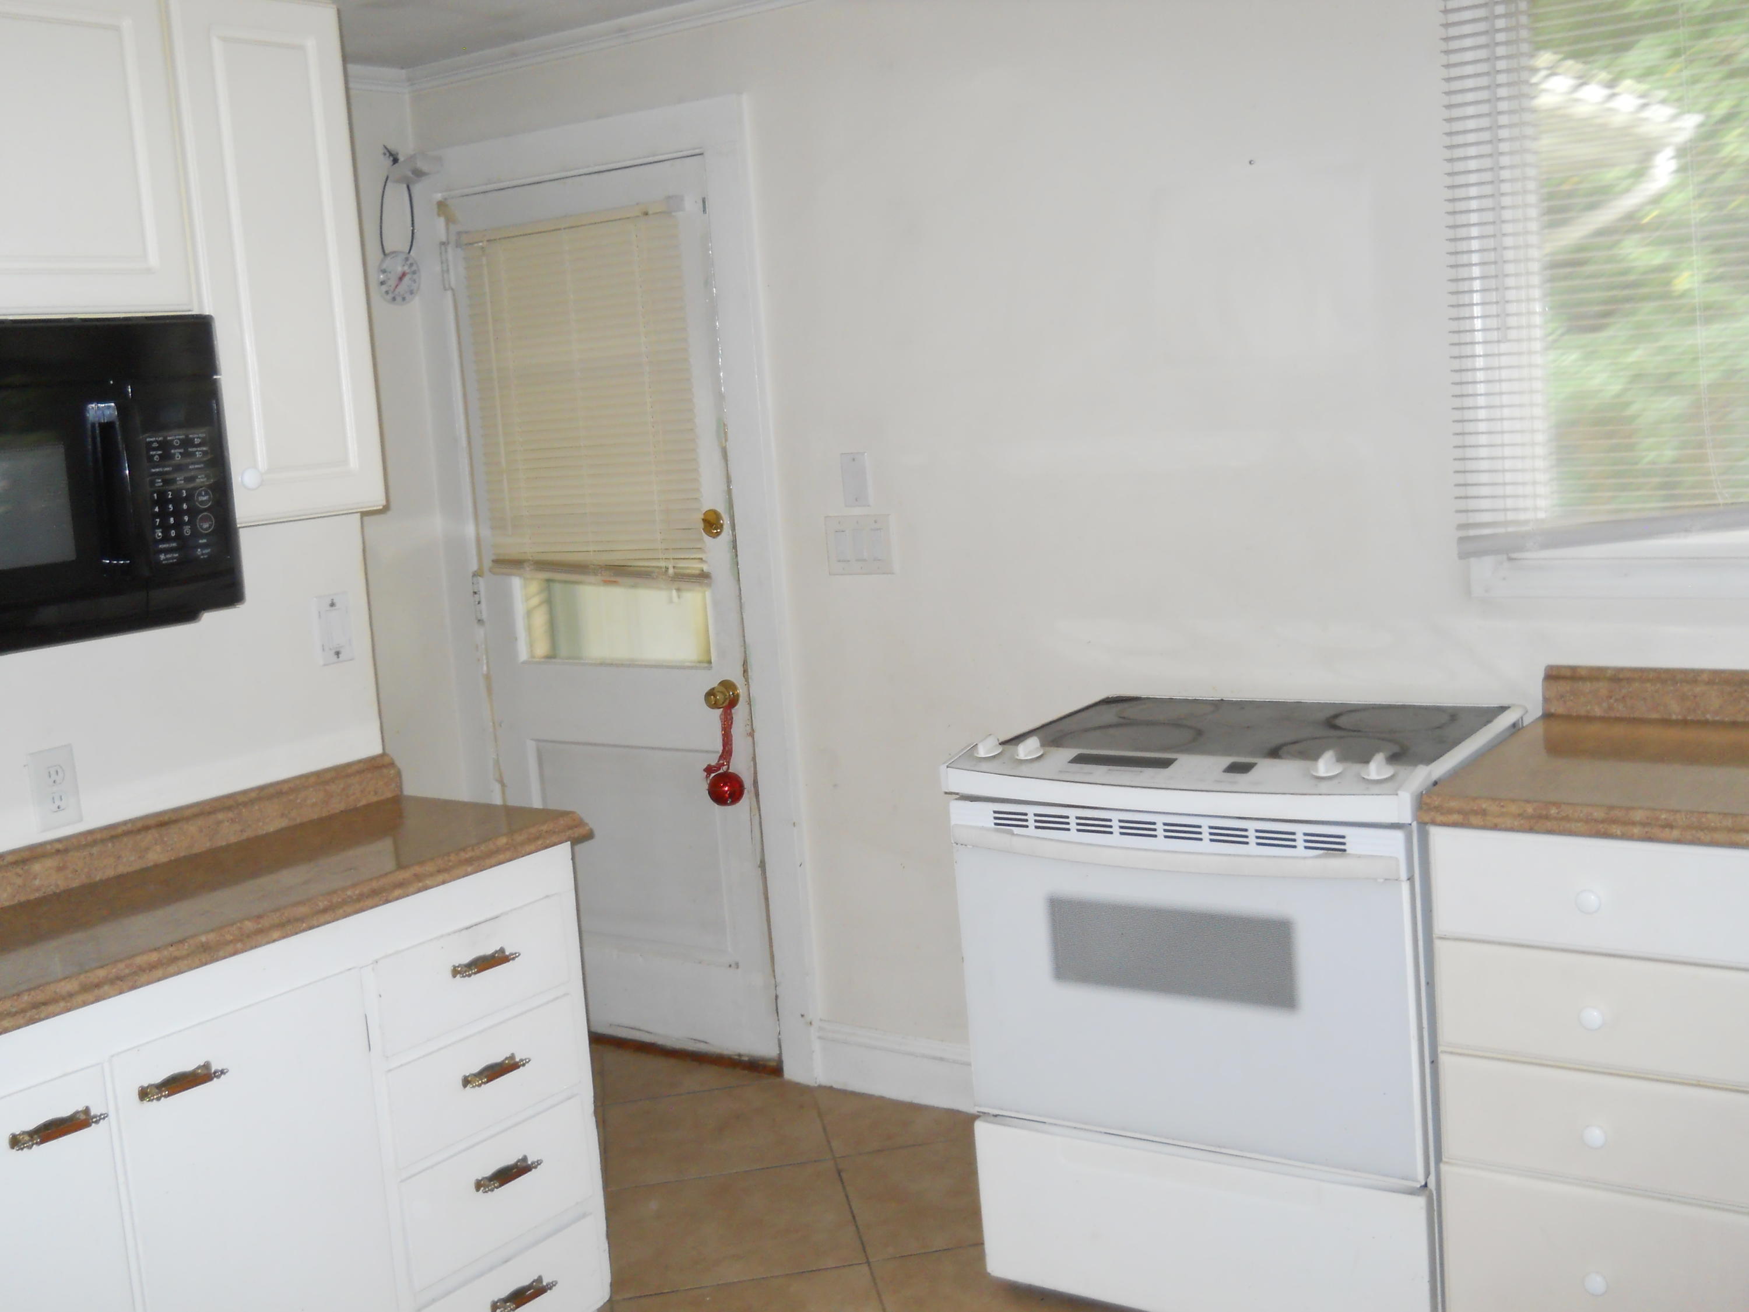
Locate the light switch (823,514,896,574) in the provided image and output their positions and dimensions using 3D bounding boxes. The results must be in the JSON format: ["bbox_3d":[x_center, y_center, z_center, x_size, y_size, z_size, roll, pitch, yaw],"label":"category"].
[{"bbox_3d":[-0.036,-0.235,3.990,0.167,0.125,0.012,1,9,33],"label":"light switch"}]

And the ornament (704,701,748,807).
[{"bbox_3d":[-0.338,0.220,4.219,0.085,0.243,0.080,-4,8,1],"label":"ornament"}]

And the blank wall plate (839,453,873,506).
[{"bbox_3d":[-0.041,-0.373,3.971,0.069,0.114,0.008,1,9,33],"label":"blank wall plate"}]

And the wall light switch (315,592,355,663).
[{"bbox_3d":[-0.881,-0.045,3.071,0.012,0.113,0.069,1,9,33],"label":"wall light switch"}]

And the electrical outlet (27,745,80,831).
[{"bbox_3d":[-1.157,0.188,2.649,0.010,0.114,0.070,1,9,33],"label":"electrical outlet"}]

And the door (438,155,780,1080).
[{"bbox_3d":[-0.614,-0.085,4.423,0.797,2.040,0.045,1,9,33],"label":"door"}]

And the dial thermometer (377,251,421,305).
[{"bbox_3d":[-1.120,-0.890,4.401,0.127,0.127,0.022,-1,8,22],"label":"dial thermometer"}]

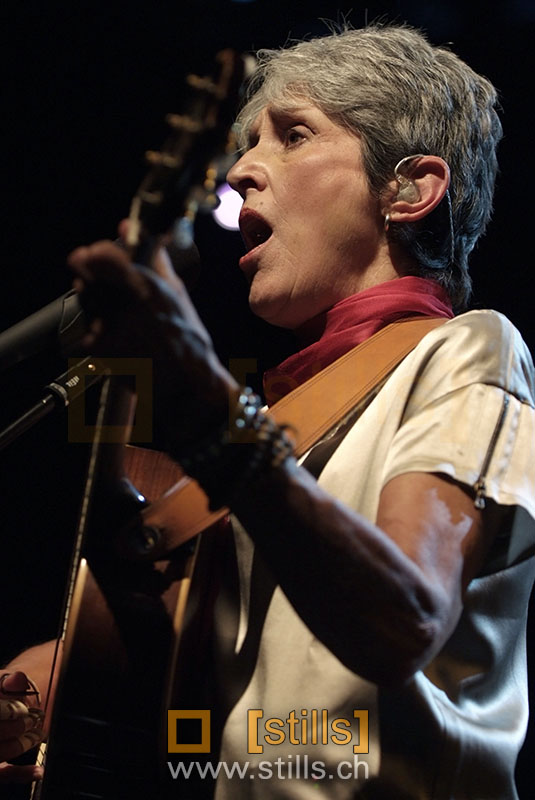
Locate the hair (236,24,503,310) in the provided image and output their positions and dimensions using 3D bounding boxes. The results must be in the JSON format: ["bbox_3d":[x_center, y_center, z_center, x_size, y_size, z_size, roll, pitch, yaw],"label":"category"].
[{"bbox_3d":[0.091,-0.199,2.920,0.217,0.228,0.178,23,-17,-29],"label":"hair"}]

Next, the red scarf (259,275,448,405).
[{"bbox_3d":[0.067,-0.044,2.680,0.165,0.120,0.150,7,-14,-29],"label":"red scarf"}]

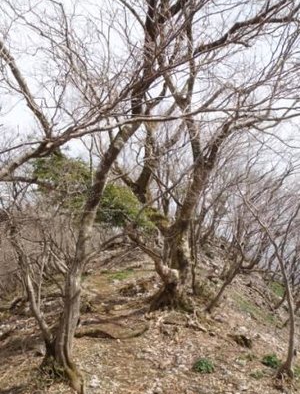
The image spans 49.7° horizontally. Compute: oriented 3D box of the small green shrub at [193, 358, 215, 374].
[{"bbox_3d":[0.571,1.797,3.450,0.230,0.145,0.220,0,-2,0],"label":"small green shrub"}]

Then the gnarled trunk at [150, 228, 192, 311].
[{"bbox_3d":[0.372,1.255,5.600,0.720,1.440,0.620,0,-2,0],"label":"gnarled trunk"}]

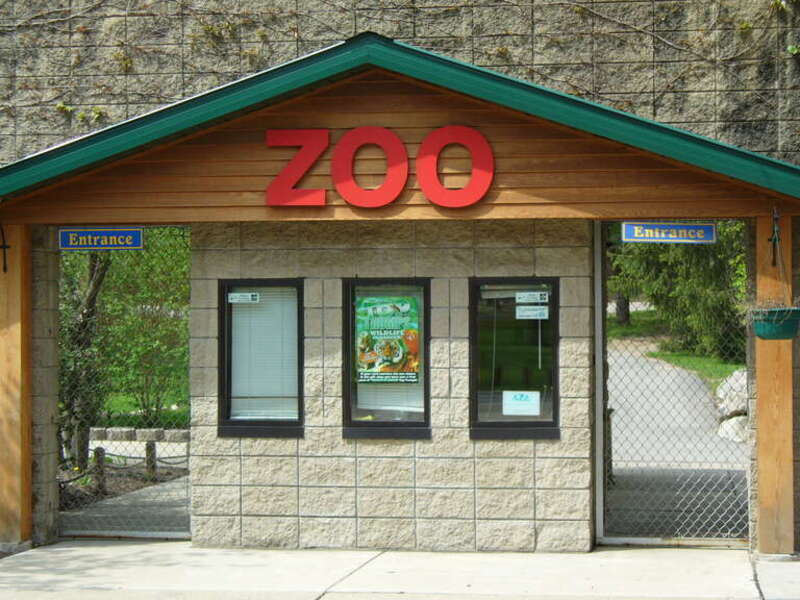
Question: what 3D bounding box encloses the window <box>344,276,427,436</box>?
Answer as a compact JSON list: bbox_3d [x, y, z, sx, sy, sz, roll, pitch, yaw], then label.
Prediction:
[{"bbox_3d":[-0.083,0.399,12.314,0.609,1.094,0.100,0,-1,9],"label":"window"}]

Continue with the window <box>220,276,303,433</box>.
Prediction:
[{"bbox_3d":[-0.948,0.404,12.449,0.605,1.091,0.100,0,-1,9],"label":"window"}]

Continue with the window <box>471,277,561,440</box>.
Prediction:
[{"bbox_3d":[0.781,0.394,12.180,0.609,1.088,0.100,0,-1,9],"label":"window"}]

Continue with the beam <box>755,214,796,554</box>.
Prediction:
[{"bbox_3d":[2.424,0.543,11.648,0.216,2.161,0.200,0,-1,9],"label":"beam"}]

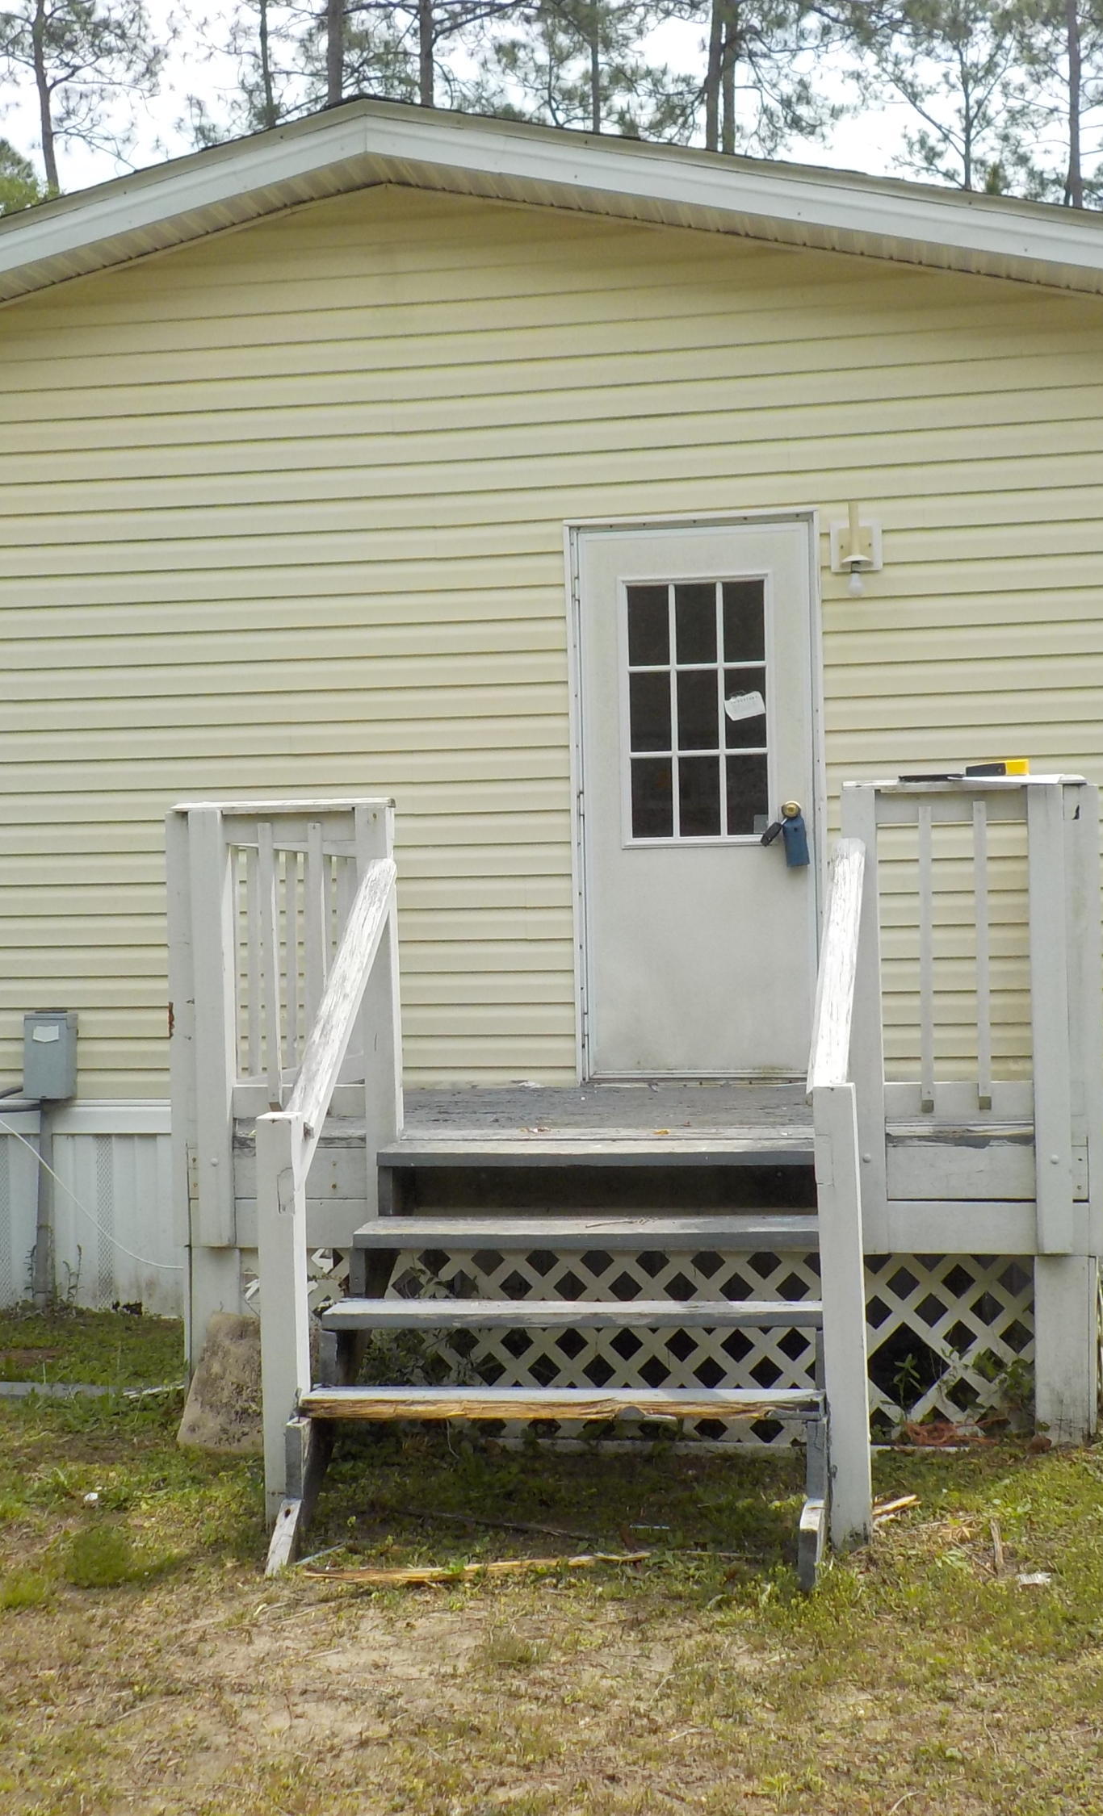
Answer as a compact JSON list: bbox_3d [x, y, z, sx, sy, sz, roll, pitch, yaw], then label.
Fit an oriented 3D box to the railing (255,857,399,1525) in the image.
[{"bbox_3d":[-0.572,0.669,5.484,0.120,1.595,1.010,-1,1,10],"label":"railing"}]

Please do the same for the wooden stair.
[{"bbox_3d":[0.071,1.067,5.272,1.275,0.820,1.380,-1,1,10],"label":"wooden stair"}]

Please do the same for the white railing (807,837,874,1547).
[{"bbox_3d":[0.749,0.633,5.260,0.140,1.640,1.000,-1,1,10],"label":"white railing"}]

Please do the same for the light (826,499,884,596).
[{"bbox_3d":[1.020,-1.204,7.027,0.174,0.322,0.170,-1,1,10],"label":"light"}]

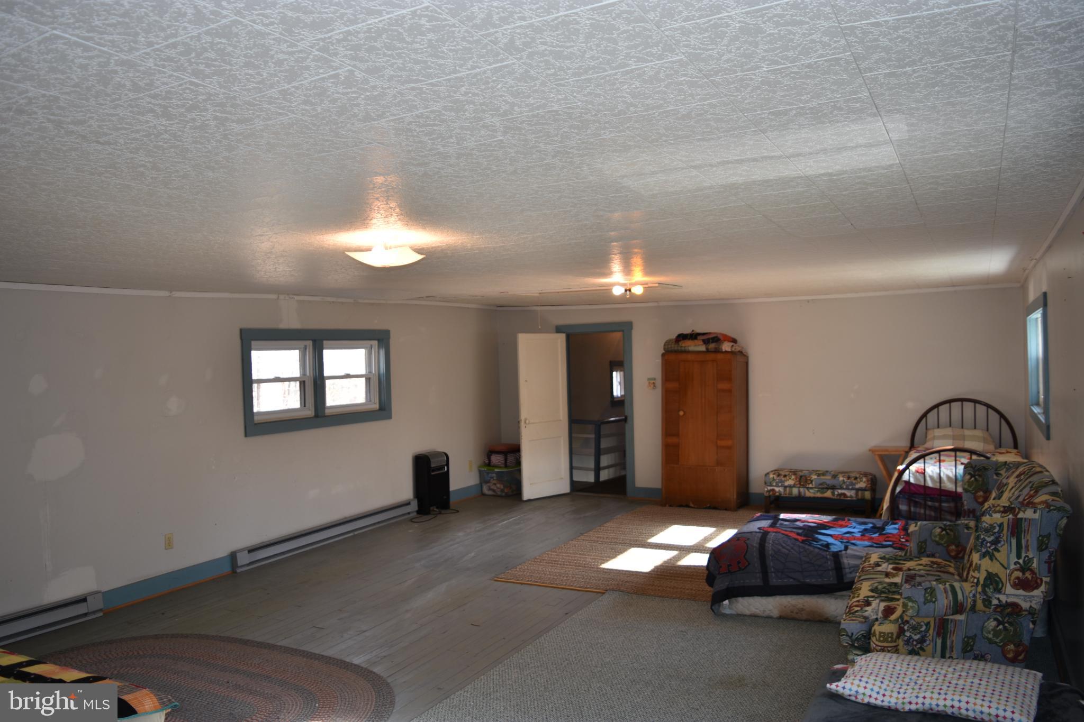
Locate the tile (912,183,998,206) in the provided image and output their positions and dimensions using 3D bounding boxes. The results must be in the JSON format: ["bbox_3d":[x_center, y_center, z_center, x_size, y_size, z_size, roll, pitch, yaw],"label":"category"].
[{"bbox_3d":[1.611,-0.655,3.179,0.305,0.016,0.305,-1,1,28],"label":"tile"}]

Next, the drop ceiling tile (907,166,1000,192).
[{"bbox_3d":[1.468,-0.650,2.909,0.305,0.016,0.305,-1,1,28],"label":"drop ceiling tile"}]

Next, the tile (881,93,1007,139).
[{"bbox_3d":[1.048,-0.641,2.119,0.305,0.016,0.305,-1,1,28],"label":"tile"}]

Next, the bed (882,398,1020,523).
[{"bbox_3d":[3.723,1.015,7.252,1.020,1.234,2.060,-1,1,28],"label":"bed"}]

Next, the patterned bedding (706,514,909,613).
[{"bbox_3d":[2.244,1.467,5.669,1.850,0.420,1.380,-1,0,23],"label":"patterned bedding"}]

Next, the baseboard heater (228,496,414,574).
[{"bbox_3d":[-1.994,1.669,7.901,0.075,0.185,2.500,-1,1,28],"label":"baseboard heater"}]

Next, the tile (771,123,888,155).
[{"bbox_3d":[0.872,-0.654,2.426,0.305,0.016,0.305,-1,0,28],"label":"tile"}]

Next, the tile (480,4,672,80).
[{"bbox_3d":[0.087,-0.628,1.602,0.303,0.020,0.303,-1,0,28],"label":"tile"}]

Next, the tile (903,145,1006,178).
[{"bbox_3d":[1.337,-0.651,2.657,0.303,0.020,0.303,-1,1,28],"label":"tile"}]

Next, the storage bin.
[{"bbox_3d":[-0.468,1.526,10.379,0.480,0.340,0.520,-1,1,28],"label":"storage bin"}]

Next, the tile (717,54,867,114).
[{"bbox_3d":[0.585,-0.648,1.897,0.305,0.016,0.305,-1,0,28],"label":"tile"}]

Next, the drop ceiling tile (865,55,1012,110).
[{"bbox_3d":[0.902,-0.639,1.851,0.303,0.020,0.303,0,1,28],"label":"drop ceiling tile"}]

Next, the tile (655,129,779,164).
[{"bbox_3d":[0.521,-0.636,2.408,0.303,0.020,0.303,-1,0,28],"label":"tile"}]

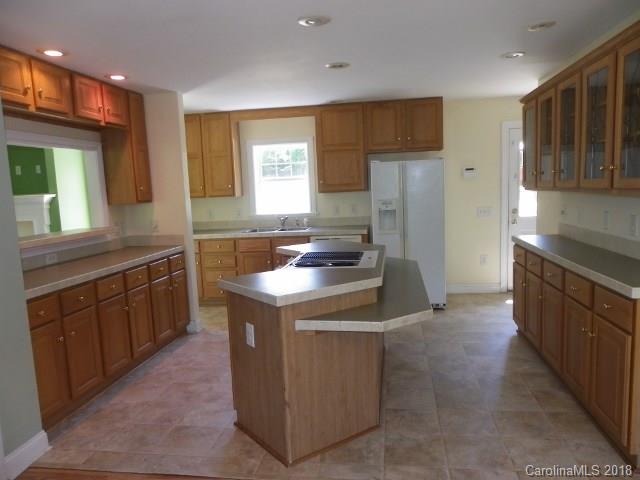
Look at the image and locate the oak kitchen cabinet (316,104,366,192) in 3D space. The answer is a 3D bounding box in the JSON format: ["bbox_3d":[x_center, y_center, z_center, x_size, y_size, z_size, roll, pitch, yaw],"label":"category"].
[{"bbox_3d":[0.281,-1.135,6.010,0.590,1.060,0.320,-1,7,9],"label":"oak kitchen cabinet"}]

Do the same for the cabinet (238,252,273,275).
[{"bbox_3d":[-0.735,0.410,6.185,0.450,0.620,0.600,-1,7,9],"label":"cabinet"}]

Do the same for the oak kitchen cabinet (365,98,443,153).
[{"bbox_3d":[1.018,-1.378,5.872,0.920,0.610,0.320,-1,7,9],"label":"oak kitchen cabinet"}]

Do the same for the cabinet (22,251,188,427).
[{"bbox_3d":[-1.799,0.657,3.837,0.630,0.840,2.200,-1,7,9],"label":"cabinet"}]

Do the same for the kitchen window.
[{"bbox_3d":[-0.497,-0.821,6.331,0.890,1.020,0.090,-1,7,9],"label":"kitchen window"}]

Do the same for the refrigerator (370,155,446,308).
[{"bbox_3d":[1.054,-0.085,5.790,0.814,1.700,0.720,-1,7,9],"label":"refrigerator"}]

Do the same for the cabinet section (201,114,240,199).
[{"bbox_3d":[-1.256,-1.082,6.171,0.372,1.033,0.339,-2,6,7],"label":"cabinet section"}]

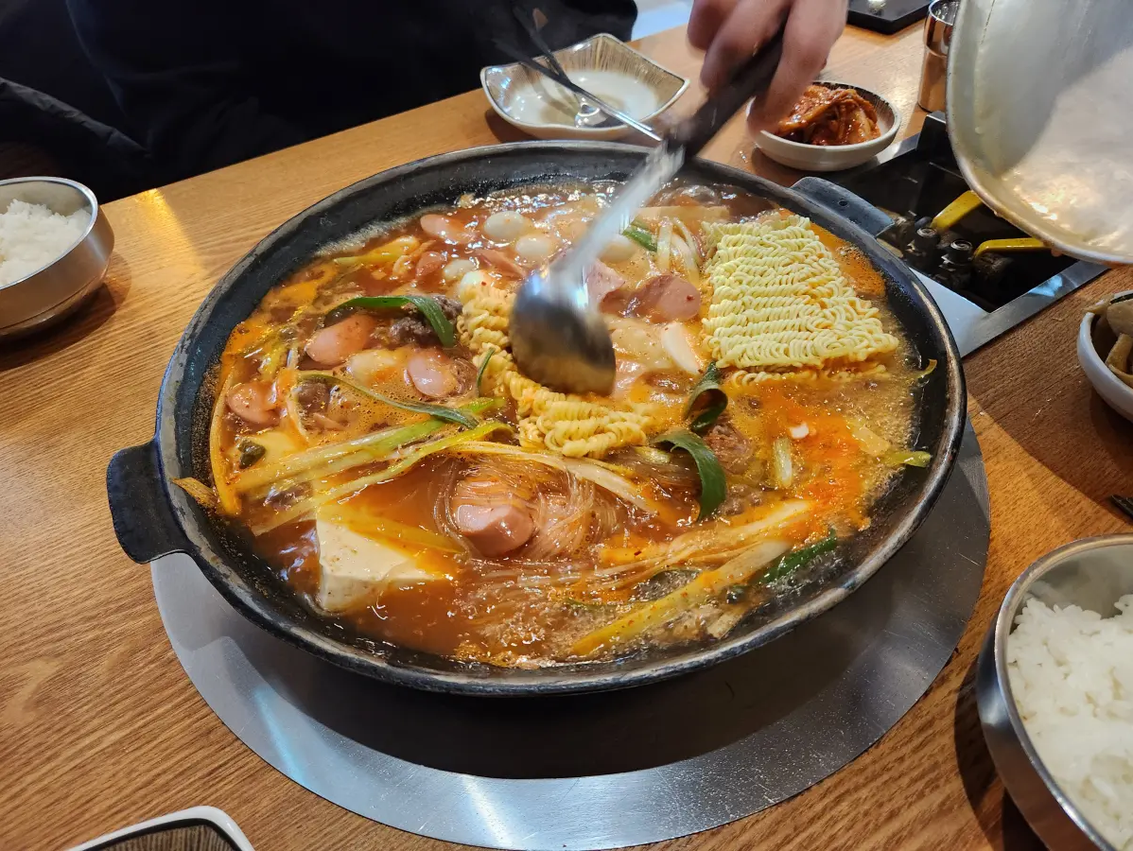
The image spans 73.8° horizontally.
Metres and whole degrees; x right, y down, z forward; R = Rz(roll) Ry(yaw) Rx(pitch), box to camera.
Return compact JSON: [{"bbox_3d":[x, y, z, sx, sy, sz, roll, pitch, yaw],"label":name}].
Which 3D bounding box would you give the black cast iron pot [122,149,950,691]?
[{"bbox_3d":[-0.002,-0.025,0.349,0.374,0.057,0.333,-26,52,-20],"label":"black cast iron pot"}]

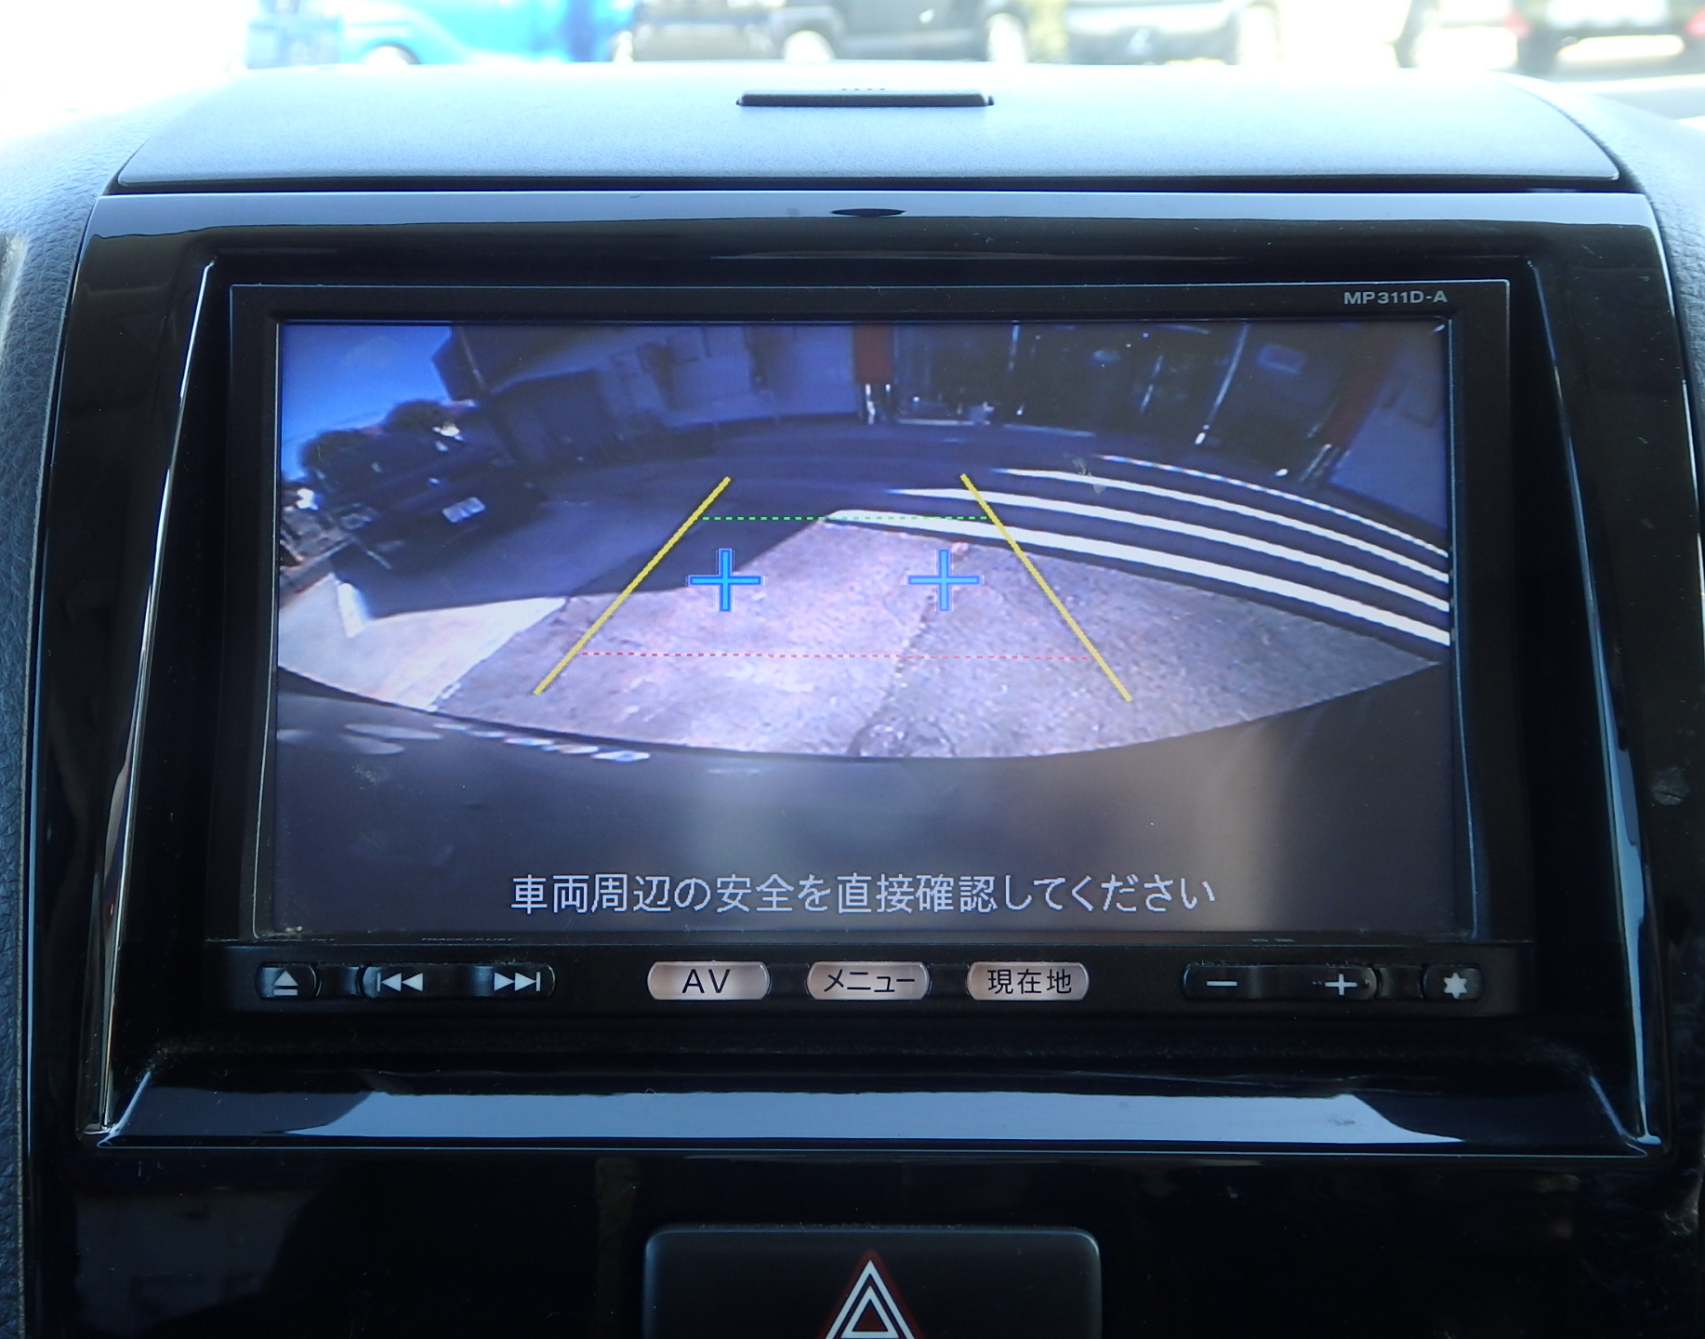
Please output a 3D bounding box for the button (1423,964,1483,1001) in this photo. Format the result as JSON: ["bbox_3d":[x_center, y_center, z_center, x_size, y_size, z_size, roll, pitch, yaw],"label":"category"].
[{"bbox_3d":[0.079,0.042,0.226,0.008,0.005,0.004,0,-5,1],"label":"button"}]

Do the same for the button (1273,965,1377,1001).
[{"bbox_3d":[0.063,0.042,0.226,0.014,0.005,0.004,0,-5,1],"label":"button"}]

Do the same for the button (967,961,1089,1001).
[{"bbox_3d":[0.023,0.041,0.227,0.016,0.005,0.004,0,-5,1],"label":"button"}]

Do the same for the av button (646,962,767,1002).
[{"bbox_3d":[-0.019,0.042,0.227,0.016,0.005,0.004,0,-5,1],"label":"av button"}]

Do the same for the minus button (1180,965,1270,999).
[{"bbox_3d":[0.049,0.041,0.226,0.011,0.004,0.004,0,-5,1],"label":"minus button"}]

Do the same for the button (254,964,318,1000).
[{"bbox_3d":[-0.075,0.042,0.228,0.008,0.005,0.004,0,-5,1],"label":"button"}]

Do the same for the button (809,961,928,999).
[{"bbox_3d":[0.002,0.041,0.227,0.016,0.005,0.004,0,-5,1],"label":"button"}]

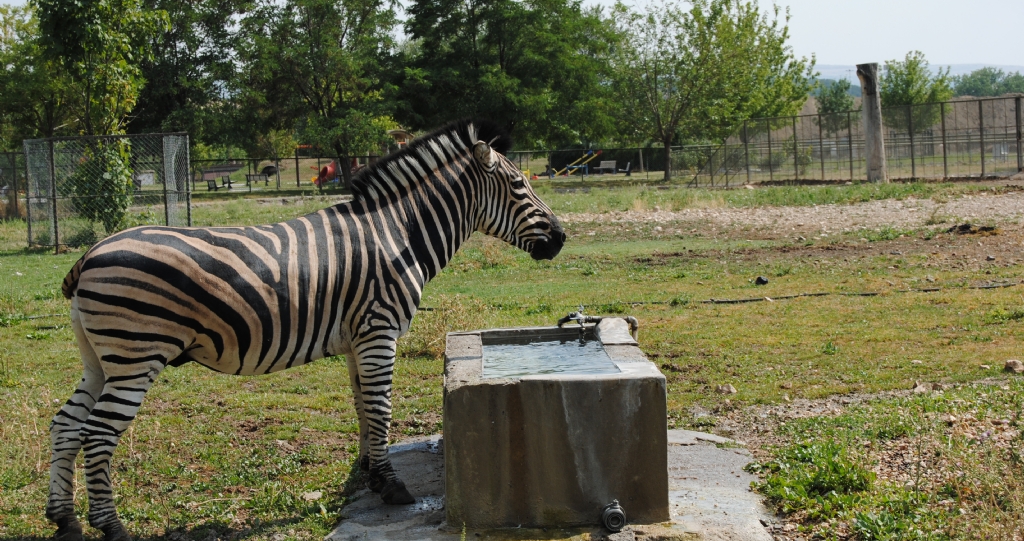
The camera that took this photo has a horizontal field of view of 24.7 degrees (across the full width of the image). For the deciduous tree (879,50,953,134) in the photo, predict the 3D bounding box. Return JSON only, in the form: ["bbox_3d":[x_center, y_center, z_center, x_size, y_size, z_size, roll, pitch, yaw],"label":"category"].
[{"bbox_3d":[21.550,-8.605,125.000,3.800,6.000,3.700,-2,3,0],"label":"deciduous tree"}]

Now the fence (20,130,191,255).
[{"bbox_3d":[-5.959,-1.147,34.409,2.000,1.647,1.650,-4,4,-24],"label":"fence"}]

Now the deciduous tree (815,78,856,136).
[{"bbox_3d":[20.444,-9.394,148.000,2.600,5.300,2.600,-2,3,0],"label":"deciduous tree"}]

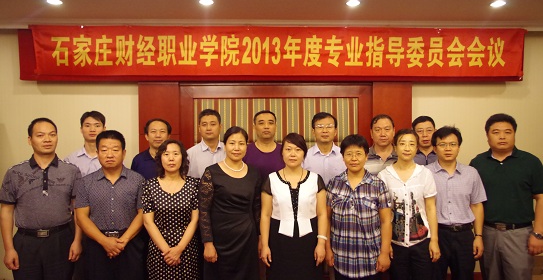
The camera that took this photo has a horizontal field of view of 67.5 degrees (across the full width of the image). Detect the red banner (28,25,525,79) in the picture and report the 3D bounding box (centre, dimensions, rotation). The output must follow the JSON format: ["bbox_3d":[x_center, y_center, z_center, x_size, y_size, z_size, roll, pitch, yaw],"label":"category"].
[{"bbox_3d":[0.092,-0.901,4.150,5.020,0.510,0.050,0,2,-2],"label":"red banner"}]

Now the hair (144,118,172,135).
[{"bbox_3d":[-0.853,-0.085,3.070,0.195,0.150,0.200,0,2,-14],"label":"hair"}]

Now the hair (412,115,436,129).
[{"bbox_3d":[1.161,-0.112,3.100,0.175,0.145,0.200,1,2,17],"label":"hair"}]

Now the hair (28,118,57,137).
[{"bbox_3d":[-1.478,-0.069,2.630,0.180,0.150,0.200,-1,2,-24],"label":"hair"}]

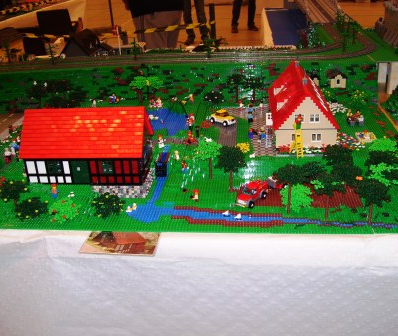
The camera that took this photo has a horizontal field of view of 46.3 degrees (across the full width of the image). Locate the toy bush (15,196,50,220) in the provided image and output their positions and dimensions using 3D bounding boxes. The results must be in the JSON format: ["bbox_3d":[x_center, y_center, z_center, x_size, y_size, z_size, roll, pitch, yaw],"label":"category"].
[{"bbox_3d":[-0.424,0.113,1.194,0.082,0.072,0.082,0,26,6],"label":"toy bush"}]

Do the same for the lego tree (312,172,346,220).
[{"bbox_3d":[0.319,0.075,1.151,0.083,0.129,0.083,1,29,5],"label":"lego tree"}]

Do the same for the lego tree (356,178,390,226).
[{"bbox_3d":[0.409,0.084,1.107,0.078,0.123,0.078,0,26,6],"label":"lego tree"}]

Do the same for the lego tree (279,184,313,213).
[{"bbox_3d":[0.255,0.080,1.206,0.085,0.072,0.085,1,29,5],"label":"lego tree"}]

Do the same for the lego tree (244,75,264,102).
[{"bbox_3d":[0.237,-0.338,2.018,0.085,0.119,0.085,0,26,6],"label":"lego tree"}]

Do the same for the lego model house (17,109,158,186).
[{"bbox_3d":[-0.335,-0.081,1.404,0.371,0.208,0.190,0,29,5],"label":"lego model house"}]

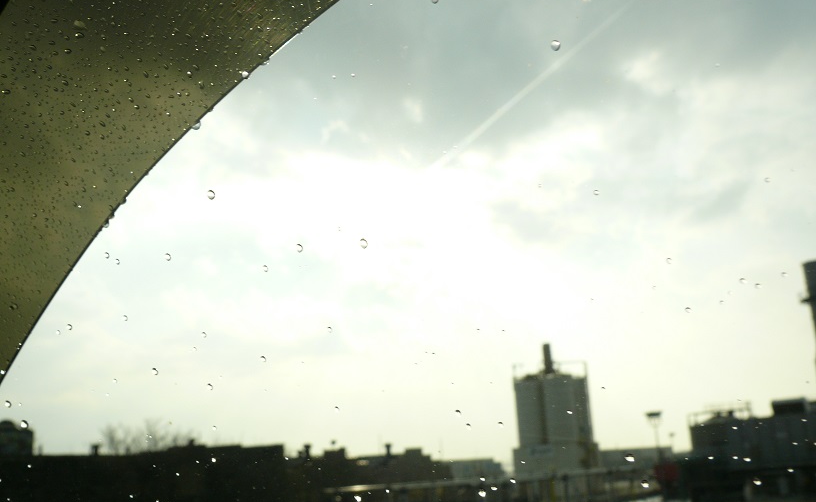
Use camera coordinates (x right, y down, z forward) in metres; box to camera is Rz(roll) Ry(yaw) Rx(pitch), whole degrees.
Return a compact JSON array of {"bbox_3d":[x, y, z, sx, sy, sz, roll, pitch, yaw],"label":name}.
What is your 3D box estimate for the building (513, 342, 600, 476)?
[{"bbox_3d":[18.920,21.650,106.180,8.620,19.320,7.410,-11,-17,25],"label":"building"}]

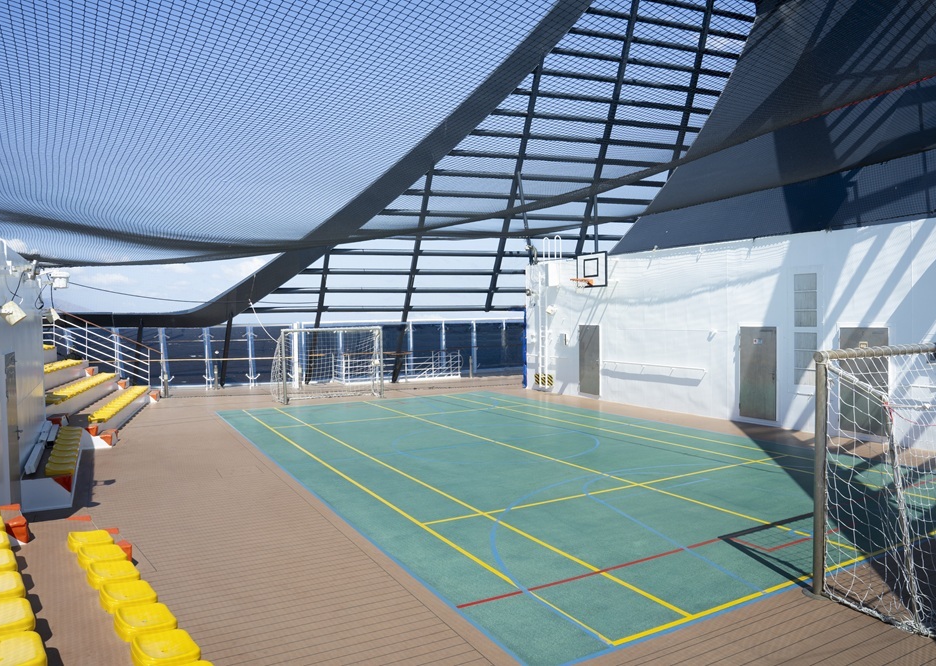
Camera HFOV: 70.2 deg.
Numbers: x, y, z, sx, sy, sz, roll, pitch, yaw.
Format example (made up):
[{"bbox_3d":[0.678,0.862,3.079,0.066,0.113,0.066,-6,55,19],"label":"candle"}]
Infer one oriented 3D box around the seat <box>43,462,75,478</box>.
[{"bbox_3d":[-5.276,1.762,8.627,0.350,0.120,0.440,-2,2,-29],"label":"seat"}]

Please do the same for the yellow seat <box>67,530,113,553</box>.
[{"bbox_3d":[-3.282,1.817,5.803,0.350,0.120,0.445,-2,3,-38],"label":"yellow seat"}]

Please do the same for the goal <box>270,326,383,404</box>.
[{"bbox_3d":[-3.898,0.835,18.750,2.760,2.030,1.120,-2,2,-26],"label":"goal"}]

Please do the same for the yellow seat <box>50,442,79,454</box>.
[{"bbox_3d":[-5.917,1.729,9.804,0.350,0.120,0.440,-2,2,-29],"label":"yellow seat"}]

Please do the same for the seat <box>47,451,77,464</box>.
[{"bbox_3d":[-5.508,1.750,9.059,0.350,0.120,0.440,-2,2,-29],"label":"seat"}]

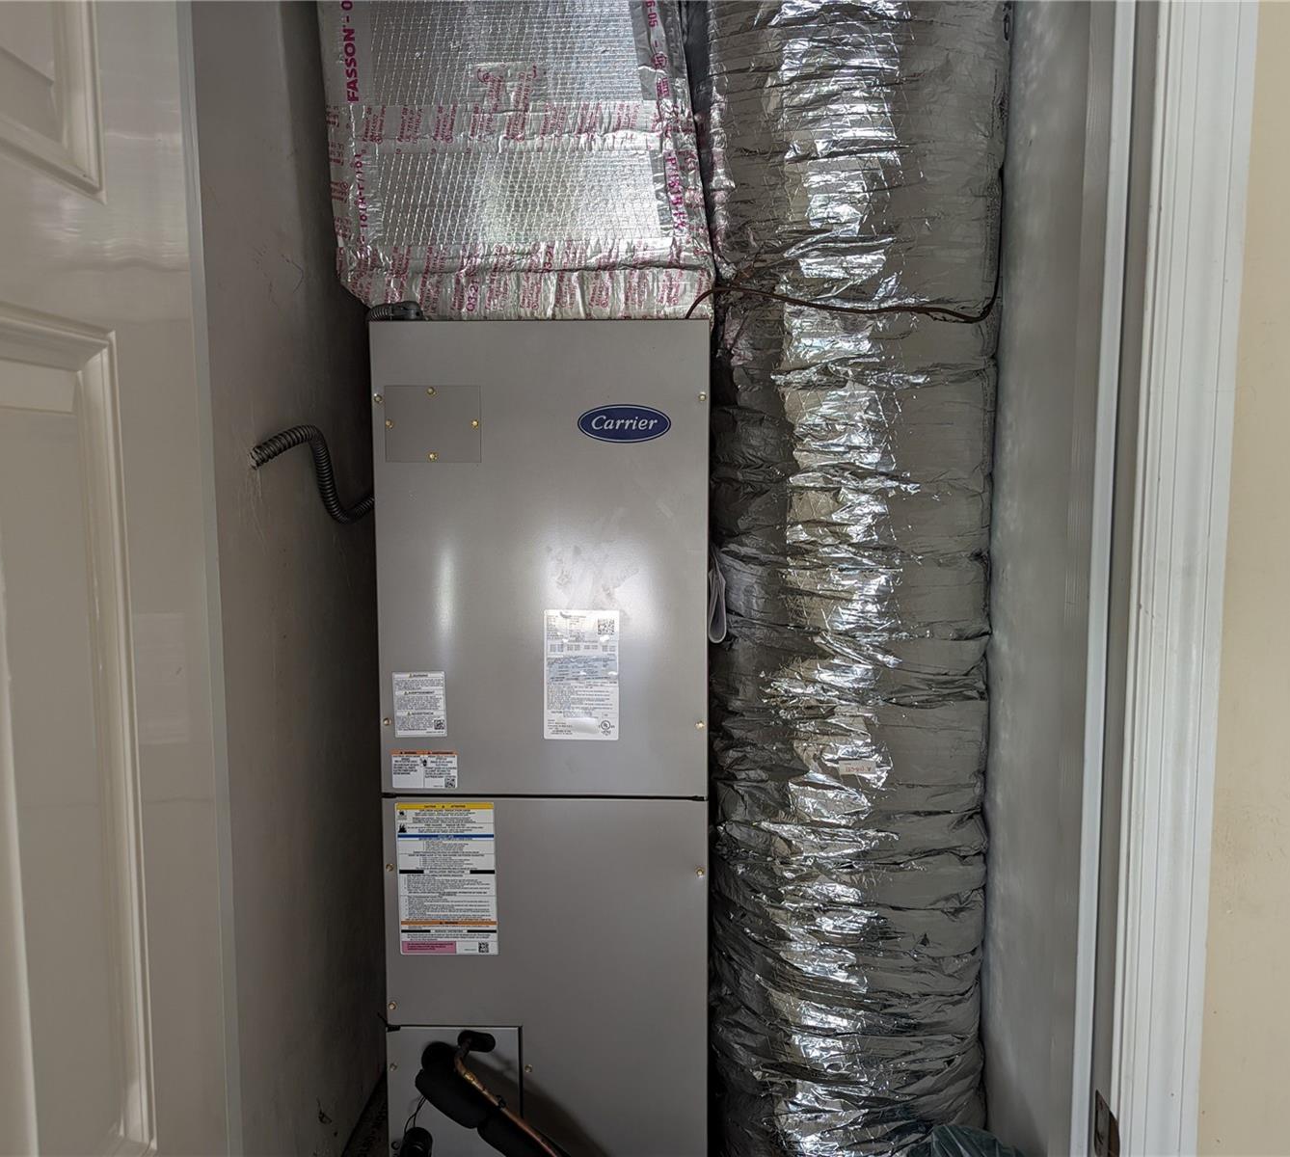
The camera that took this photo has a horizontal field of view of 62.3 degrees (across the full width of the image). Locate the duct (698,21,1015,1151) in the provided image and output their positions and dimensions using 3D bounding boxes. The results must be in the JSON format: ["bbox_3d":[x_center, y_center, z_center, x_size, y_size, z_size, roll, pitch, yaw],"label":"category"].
[{"bbox_3d":[0.312,-0.090,1.619,0.420,2.040,0.420,0,6,2],"label":"duct"}]

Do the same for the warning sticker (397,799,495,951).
[{"bbox_3d":[-0.274,0.417,1.479,0.137,0.218,0.002,0,6,2],"label":"warning sticker"}]

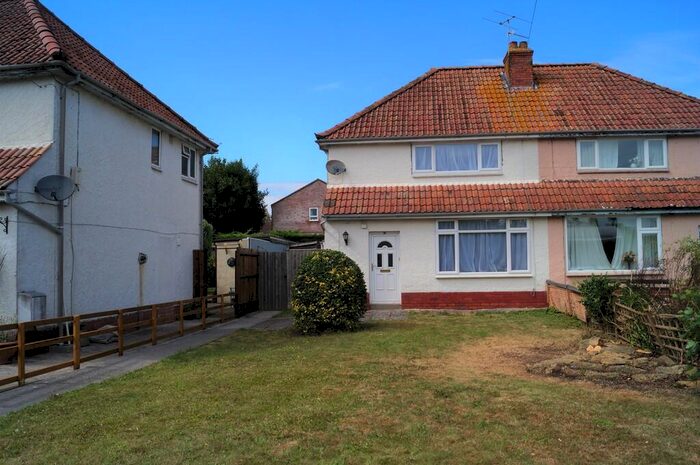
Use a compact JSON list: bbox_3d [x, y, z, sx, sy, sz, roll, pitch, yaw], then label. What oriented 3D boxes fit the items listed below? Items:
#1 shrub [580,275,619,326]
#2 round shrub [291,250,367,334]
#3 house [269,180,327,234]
[{"bbox_3d":[5.450,1.470,11.500,0.900,1.120,0.900,-1,-2,4],"label":"shrub"},{"bbox_3d":[-0.420,1.120,10.300,1.480,1.550,1.460,-1,-2,0],"label":"round shrub"},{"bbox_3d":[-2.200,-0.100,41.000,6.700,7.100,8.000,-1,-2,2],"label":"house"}]

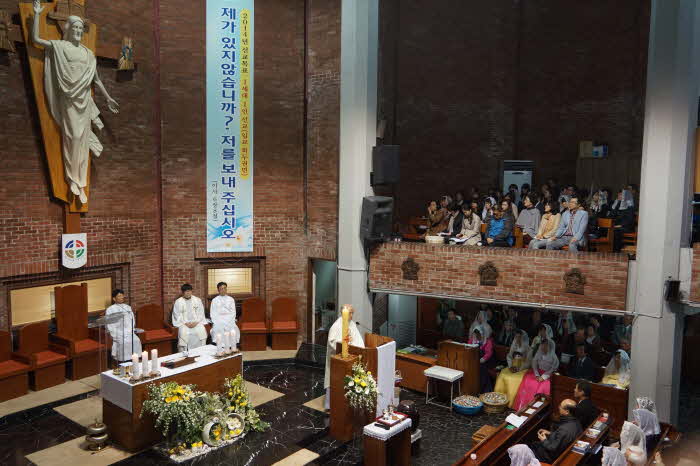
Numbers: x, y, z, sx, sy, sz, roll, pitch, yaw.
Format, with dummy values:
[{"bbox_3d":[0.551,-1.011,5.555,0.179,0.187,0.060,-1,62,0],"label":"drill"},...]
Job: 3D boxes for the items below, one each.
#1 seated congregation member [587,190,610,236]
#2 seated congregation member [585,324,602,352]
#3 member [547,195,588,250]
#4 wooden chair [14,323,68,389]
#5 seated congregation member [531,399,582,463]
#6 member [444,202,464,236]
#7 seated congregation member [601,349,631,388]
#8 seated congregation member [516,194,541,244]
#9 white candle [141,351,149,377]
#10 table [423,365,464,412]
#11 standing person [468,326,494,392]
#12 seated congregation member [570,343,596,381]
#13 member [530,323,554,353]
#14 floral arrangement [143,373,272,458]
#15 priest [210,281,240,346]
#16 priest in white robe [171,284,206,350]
[{"bbox_3d":[4.649,-0.150,10.256,0.700,1.280,0.480,-2,6,-30],"label":"seated congregation member"},{"bbox_3d":[4.670,2.422,10.556,0.500,1.280,0.700,4,6,33],"label":"seated congregation member"},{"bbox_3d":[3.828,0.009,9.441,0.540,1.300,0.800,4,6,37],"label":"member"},{"bbox_3d":[-5.146,2.039,9.087,0.580,0.950,0.570,5,6,37],"label":"wooden chair"},{"bbox_3d":[2.746,2.842,7.425,0.780,1.290,0.520,4,6,39],"label":"seated congregation member"},{"bbox_3d":[2.049,-0.021,10.611,0.473,1.152,0.739,4,6,37],"label":"member"},{"bbox_3d":[4.334,2.544,8.950,0.550,1.230,0.730,5,6,38],"label":"seated congregation member"},{"bbox_3d":[3.321,-0.068,10.151,0.512,1.340,0.709,5,6,38],"label":"seated congregation member"},{"bbox_3d":[-2.800,1.791,7.440,0.080,0.320,0.080,-3,6,-37],"label":"white candle"},{"bbox_3d":[1.681,2.755,9.733,0.561,0.542,0.453,5,6,40],"label":"table"},{"bbox_3d":[2.649,2.527,11.056,0.550,1.280,0.500,-4,7,-41],"label":"standing person"},{"bbox_3d":[3.923,2.544,9.219,0.512,1.251,0.739,3,5,27],"label":"seated congregation member"},{"bbox_3d":[3.831,2.438,10.855,0.500,1.270,0.700,4,6,33],"label":"member"},{"bbox_3d":[-1.994,2.490,7.643,0.700,0.770,1.550,5,6,38],"label":"floral arrangement"},{"bbox_3d":[-2.505,1.748,10.950,0.580,1.340,0.750,-1,5,-21],"label":"priest"},{"bbox_3d":[-3.164,1.710,10.757,0.620,1.330,0.780,0,5,-12],"label":"priest in white robe"}]

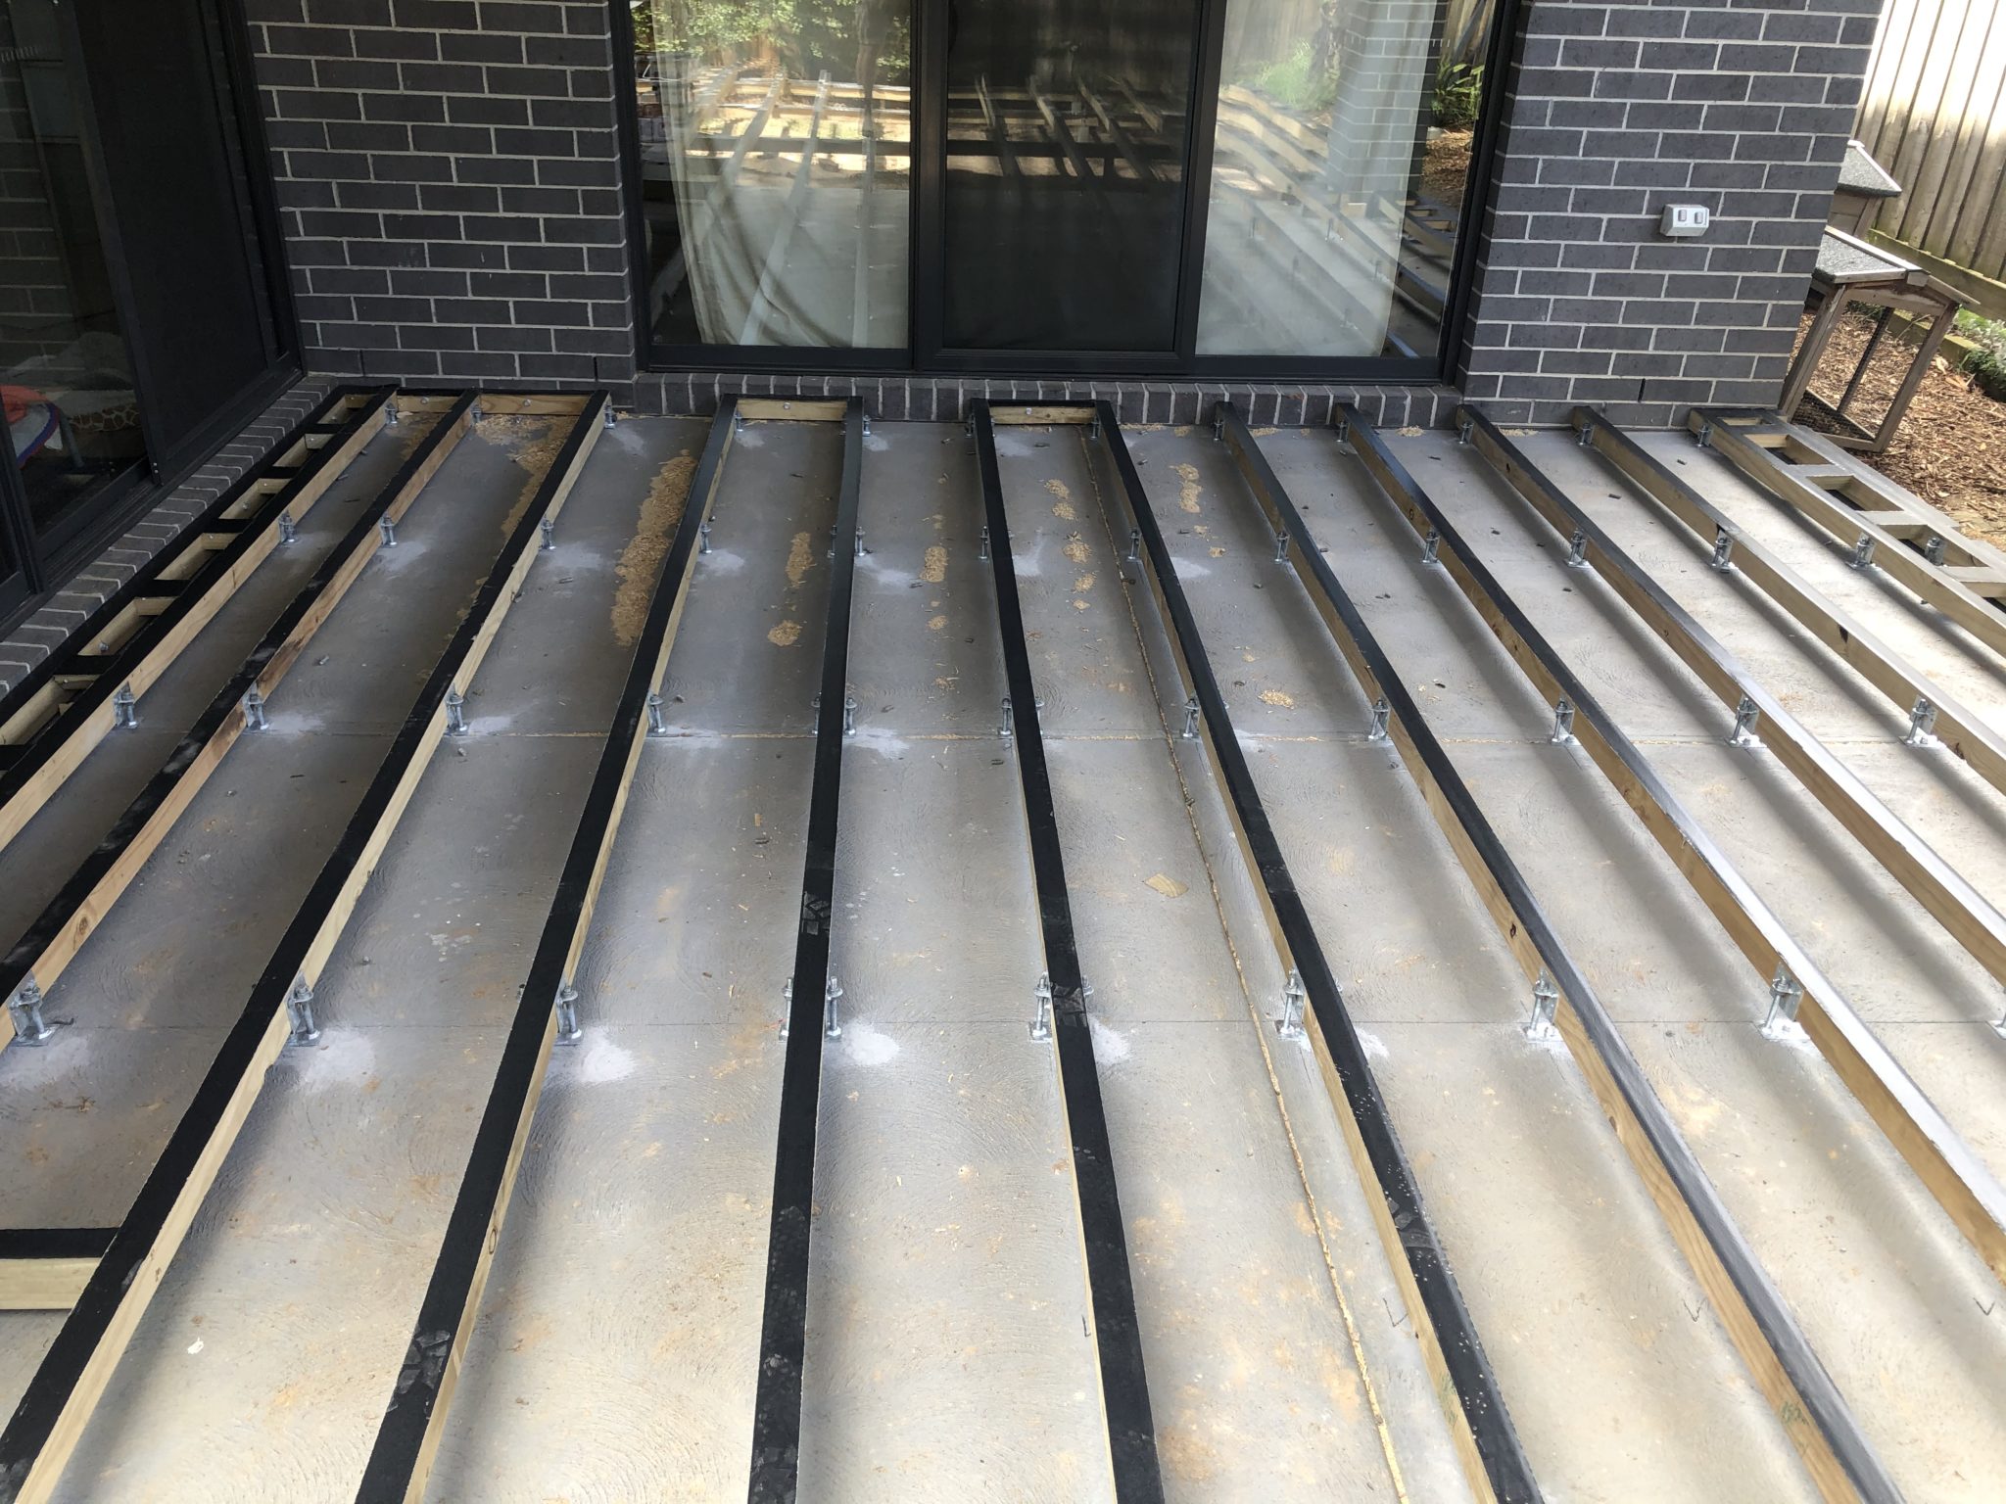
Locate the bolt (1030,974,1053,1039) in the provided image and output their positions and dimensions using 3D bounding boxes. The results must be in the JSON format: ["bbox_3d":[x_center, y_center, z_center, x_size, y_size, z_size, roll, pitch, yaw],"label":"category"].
[{"bbox_3d":[0.059,0.398,2.520,0.030,0.110,0.031,0,29,-3],"label":"bolt"}]

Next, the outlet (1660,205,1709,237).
[{"bbox_3d":[2.141,-1.661,5.082,0.115,0.087,0.082,0,29,-3],"label":"outlet"}]

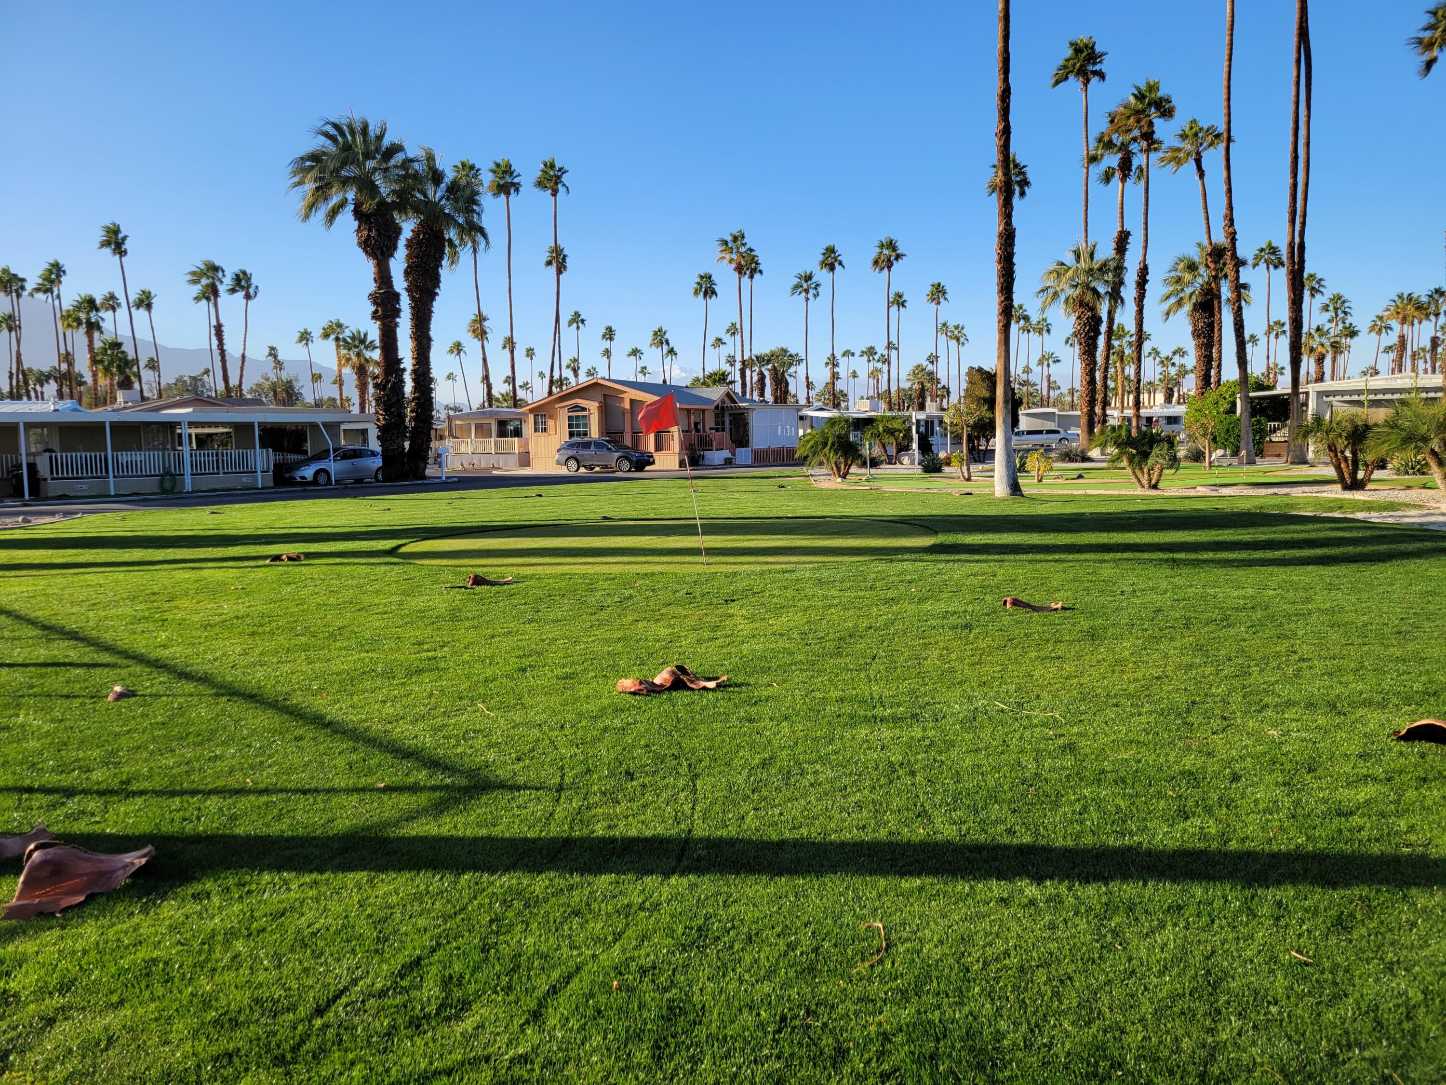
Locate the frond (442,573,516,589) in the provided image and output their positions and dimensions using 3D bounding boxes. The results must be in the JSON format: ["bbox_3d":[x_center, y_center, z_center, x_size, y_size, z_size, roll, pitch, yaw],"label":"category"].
[{"bbox_3d":[-2.668,0.410,11.837,0.760,0.130,0.280,-1,6,0],"label":"frond"}]

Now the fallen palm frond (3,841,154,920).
[{"bbox_3d":[-2.355,1.192,3.949,0.480,0.150,0.330,-4,6,-30],"label":"fallen palm frond"}]

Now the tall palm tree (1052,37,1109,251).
[{"bbox_3d":[20.193,-16.520,61.702,3.200,23.586,3.200,-1,5,0],"label":"tall palm tree"}]

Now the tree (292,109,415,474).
[{"bbox_3d":[-14.632,-9.927,44.730,5.400,14.778,5.300,-3,6,-18],"label":"tree"}]

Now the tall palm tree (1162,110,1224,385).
[{"bbox_3d":[26.975,-14.628,62.316,3.770,18.990,3.800,1,6,23],"label":"tall palm tree"}]

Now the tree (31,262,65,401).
[{"bbox_3d":[-59.454,-15.439,95.963,2.800,17.568,2.800,-1,5,0],"label":"tree"}]

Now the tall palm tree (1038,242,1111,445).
[{"bbox_3d":[25.669,-13.694,77.294,5.700,14.822,5.700,1,6,18],"label":"tall palm tree"}]

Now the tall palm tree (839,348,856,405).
[{"bbox_3d":[25.813,-30.067,224.120,2.900,19.593,2.900,0,5,7],"label":"tall palm tree"}]

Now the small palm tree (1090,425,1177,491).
[{"bbox_3d":[10.052,-2.092,26.595,2.040,1.590,2.100,1,6,21],"label":"small palm tree"}]

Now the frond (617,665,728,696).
[{"bbox_3d":[-0.331,0.870,6.997,0.700,0.140,0.270,-1,5,-3],"label":"frond"}]

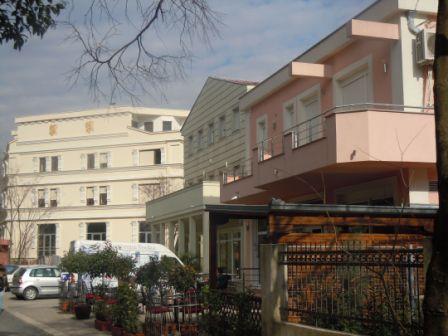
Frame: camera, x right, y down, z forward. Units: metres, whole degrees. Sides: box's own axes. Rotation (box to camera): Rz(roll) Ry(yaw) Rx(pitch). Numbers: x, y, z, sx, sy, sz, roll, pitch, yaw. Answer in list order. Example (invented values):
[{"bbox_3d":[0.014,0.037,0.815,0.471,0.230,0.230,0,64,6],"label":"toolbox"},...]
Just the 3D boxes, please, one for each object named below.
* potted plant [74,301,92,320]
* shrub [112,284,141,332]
[{"bbox_3d":[-4.165,4.237,20.179,0.470,0.550,0.470,0,-8,0],"label":"potted plant"},{"bbox_3d":[-2.173,3.143,15.000,0.620,1.150,0.620,0,-8,0],"label":"shrub"}]

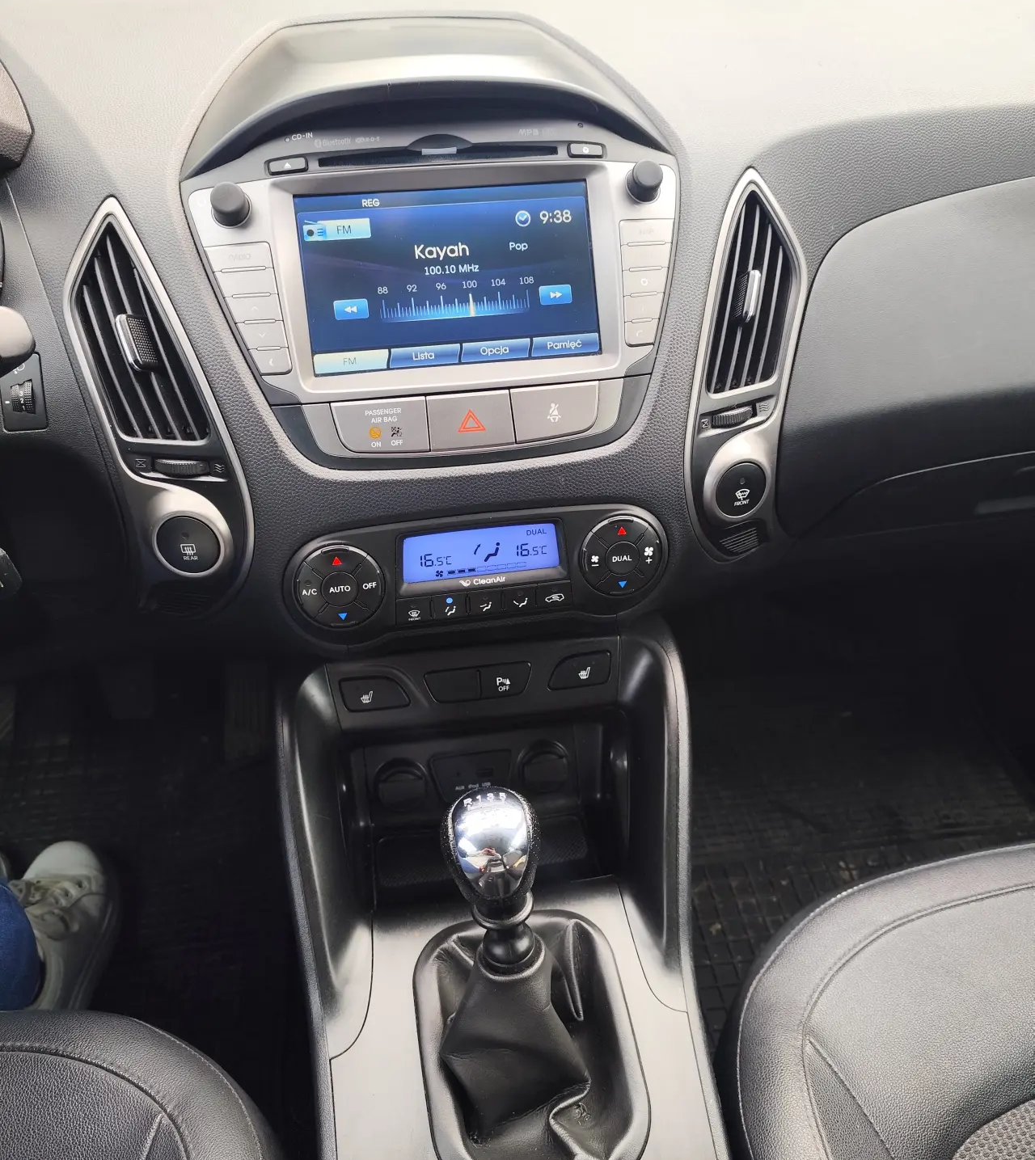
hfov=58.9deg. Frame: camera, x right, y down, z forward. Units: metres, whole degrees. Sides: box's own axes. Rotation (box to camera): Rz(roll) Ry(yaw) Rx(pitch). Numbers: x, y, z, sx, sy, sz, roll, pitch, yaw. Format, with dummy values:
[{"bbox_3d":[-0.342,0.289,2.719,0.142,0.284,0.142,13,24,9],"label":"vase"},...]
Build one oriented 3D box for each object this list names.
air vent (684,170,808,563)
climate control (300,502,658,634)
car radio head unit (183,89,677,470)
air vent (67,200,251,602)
[{"bbox_3d":[0.123,-0.115,0.512,0.070,0.220,0.032,1,12,-21],"label":"air vent"},{"bbox_3d":[-0.019,-0.005,0.484,0.203,0.065,0.030,-6,20,-7],"label":"climate control"},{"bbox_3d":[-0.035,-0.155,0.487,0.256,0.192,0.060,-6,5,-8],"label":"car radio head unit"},{"bbox_3d":[-0.182,-0.083,0.475,0.070,0.220,0.032,-13,13,7],"label":"air vent"}]

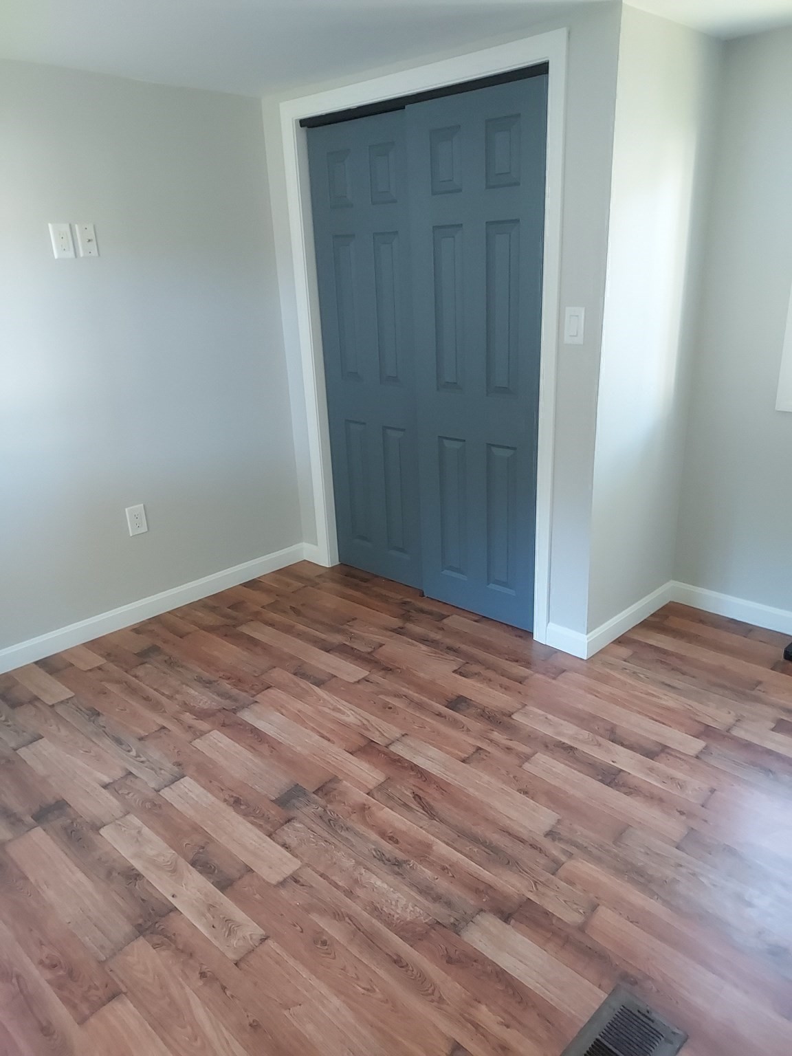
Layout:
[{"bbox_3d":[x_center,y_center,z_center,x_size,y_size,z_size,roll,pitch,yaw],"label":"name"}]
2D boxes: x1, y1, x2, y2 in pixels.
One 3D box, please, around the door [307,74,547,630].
[{"bbox_3d":[0.114,-0.633,3.052,1.210,1.985,0.080,15,27,40],"label":"door"}]

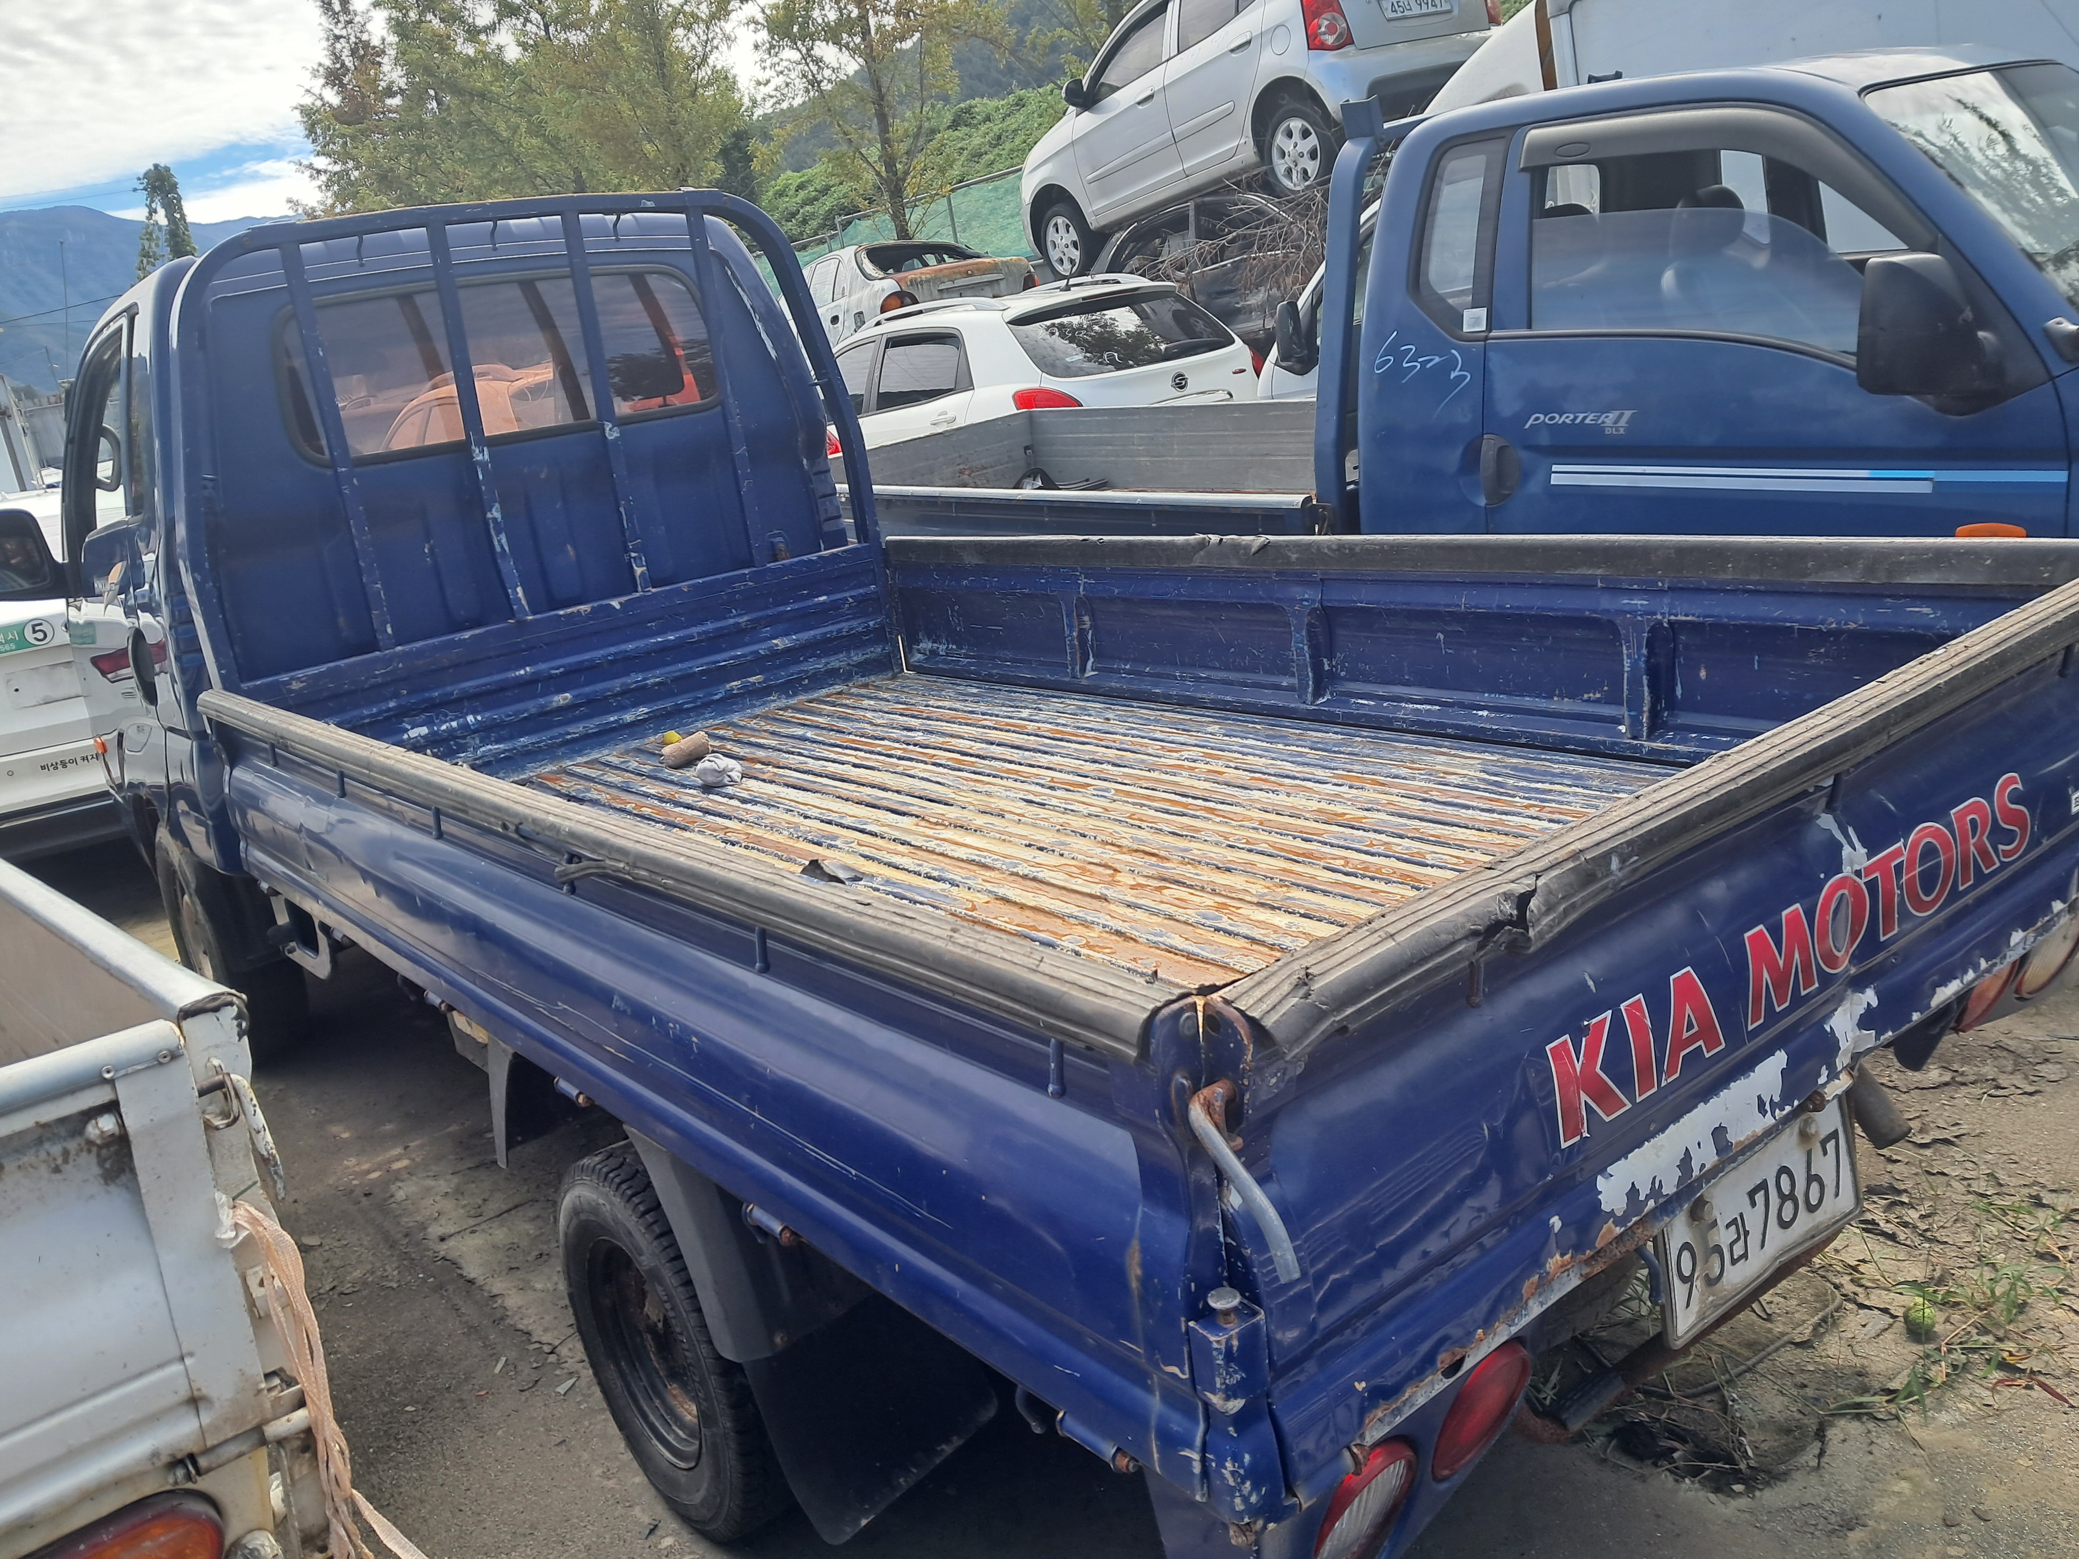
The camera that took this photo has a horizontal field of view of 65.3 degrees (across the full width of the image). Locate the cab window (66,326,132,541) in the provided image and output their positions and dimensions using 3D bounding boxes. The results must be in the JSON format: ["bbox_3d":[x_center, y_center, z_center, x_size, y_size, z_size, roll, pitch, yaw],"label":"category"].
[{"bbox_3d":[-2.248,-0.802,3.861,0.060,0.490,0.830,-4,9,-38],"label":"cab window"}]

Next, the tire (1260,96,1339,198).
[{"bbox_3d":[1.493,-3.582,9.284,0.170,0.560,0.560,-22,15,-30],"label":"tire"}]

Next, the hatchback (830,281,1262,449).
[{"bbox_3d":[-0.360,-2.500,11.500,1.850,1.680,4.400,-17,17,-30],"label":"hatchback"}]

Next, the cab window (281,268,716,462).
[{"bbox_3d":[-1.215,-0.967,3.747,1.010,0.350,0.050,-19,18,-35],"label":"cab window"}]

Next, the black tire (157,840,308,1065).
[{"bbox_3d":[-2.178,0.457,4.396,0.200,0.650,0.650,-19,18,-35],"label":"black tire"}]

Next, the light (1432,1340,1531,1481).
[{"bbox_3d":[0.387,0.547,1.413,0.142,0.088,0.035,-19,18,-35],"label":"light"}]

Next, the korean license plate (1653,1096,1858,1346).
[{"bbox_3d":[0.742,0.446,1.651,0.345,0.160,0.020,-18,18,-32],"label":"korean license plate"}]

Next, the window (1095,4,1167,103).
[{"bbox_3d":[0.565,-4.537,10.146,0.060,0.370,0.800,1,3,-33],"label":"window"}]

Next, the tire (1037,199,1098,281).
[{"bbox_3d":[0.190,-3.707,11.260,0.170,0.560,0.560,-22,15,-30],"label":"tire"}]

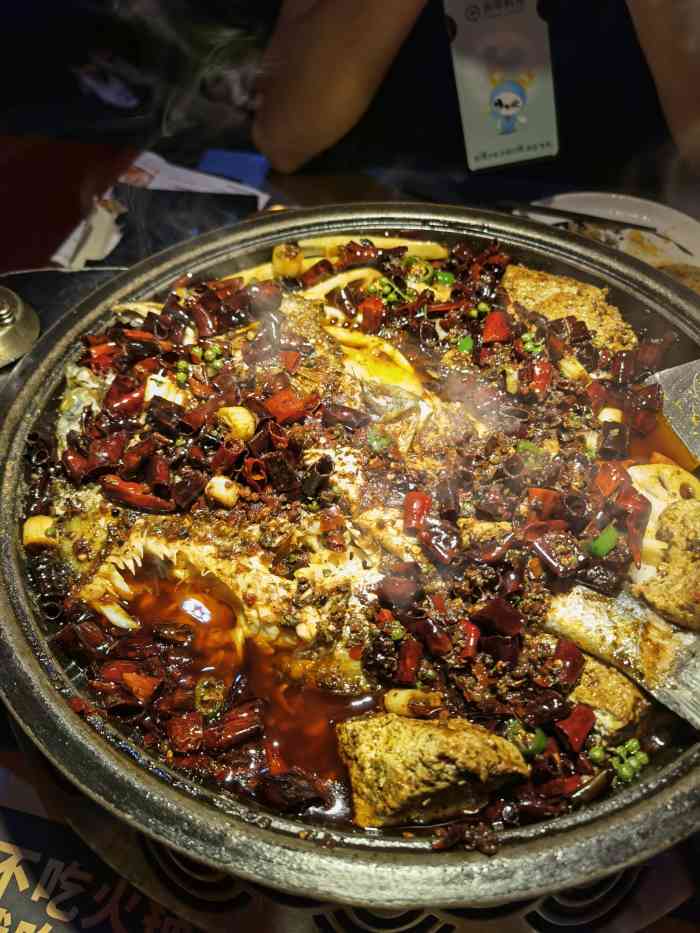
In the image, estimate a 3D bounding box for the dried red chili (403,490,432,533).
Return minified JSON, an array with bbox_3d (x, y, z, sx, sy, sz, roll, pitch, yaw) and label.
[{"bbox_3d":[0.032,0.021,0.348,0.013,0.011,0.017,5,52,5],"label":"dried red chili"}]

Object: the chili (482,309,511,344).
[{"bbox_3d":[0.088,-0.084,0.437,0.015,0.011,0.017,9,52,8],"label":"chili"}]

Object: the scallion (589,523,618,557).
[{"bbox_3d":[0.120,0.035,0.342,0.009,0.005,0.015,36,60,26],"label":"scallion"}]

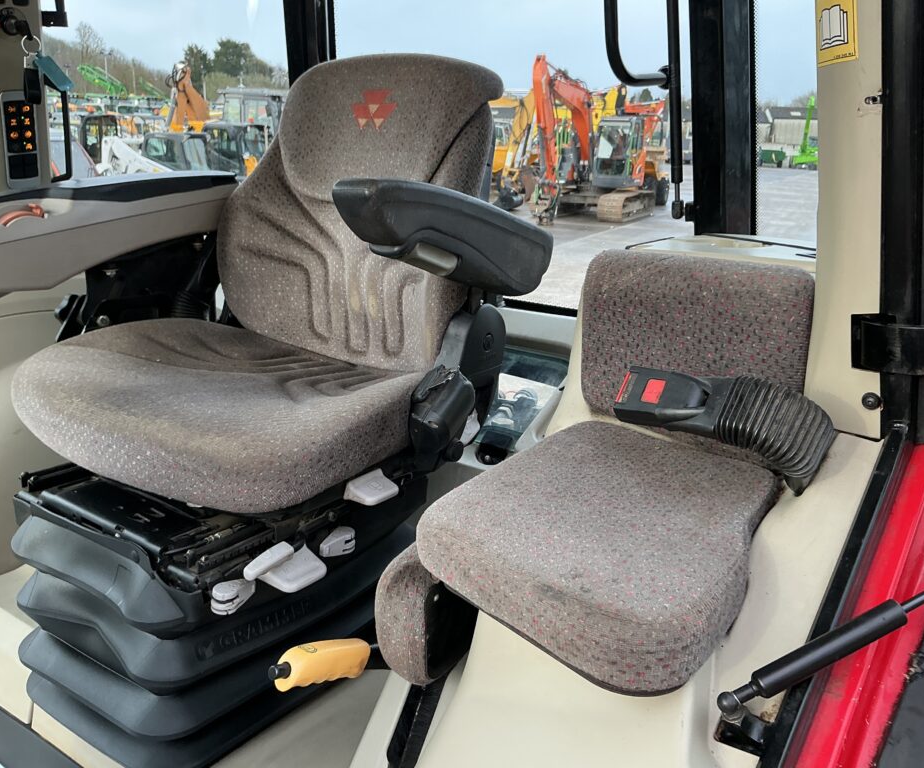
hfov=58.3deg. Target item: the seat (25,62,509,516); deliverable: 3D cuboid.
[{"bbox_3d":[-0.279,-0.181,1.187,0.530,0.590,0.590,14,21,35],"label":"seat"}]

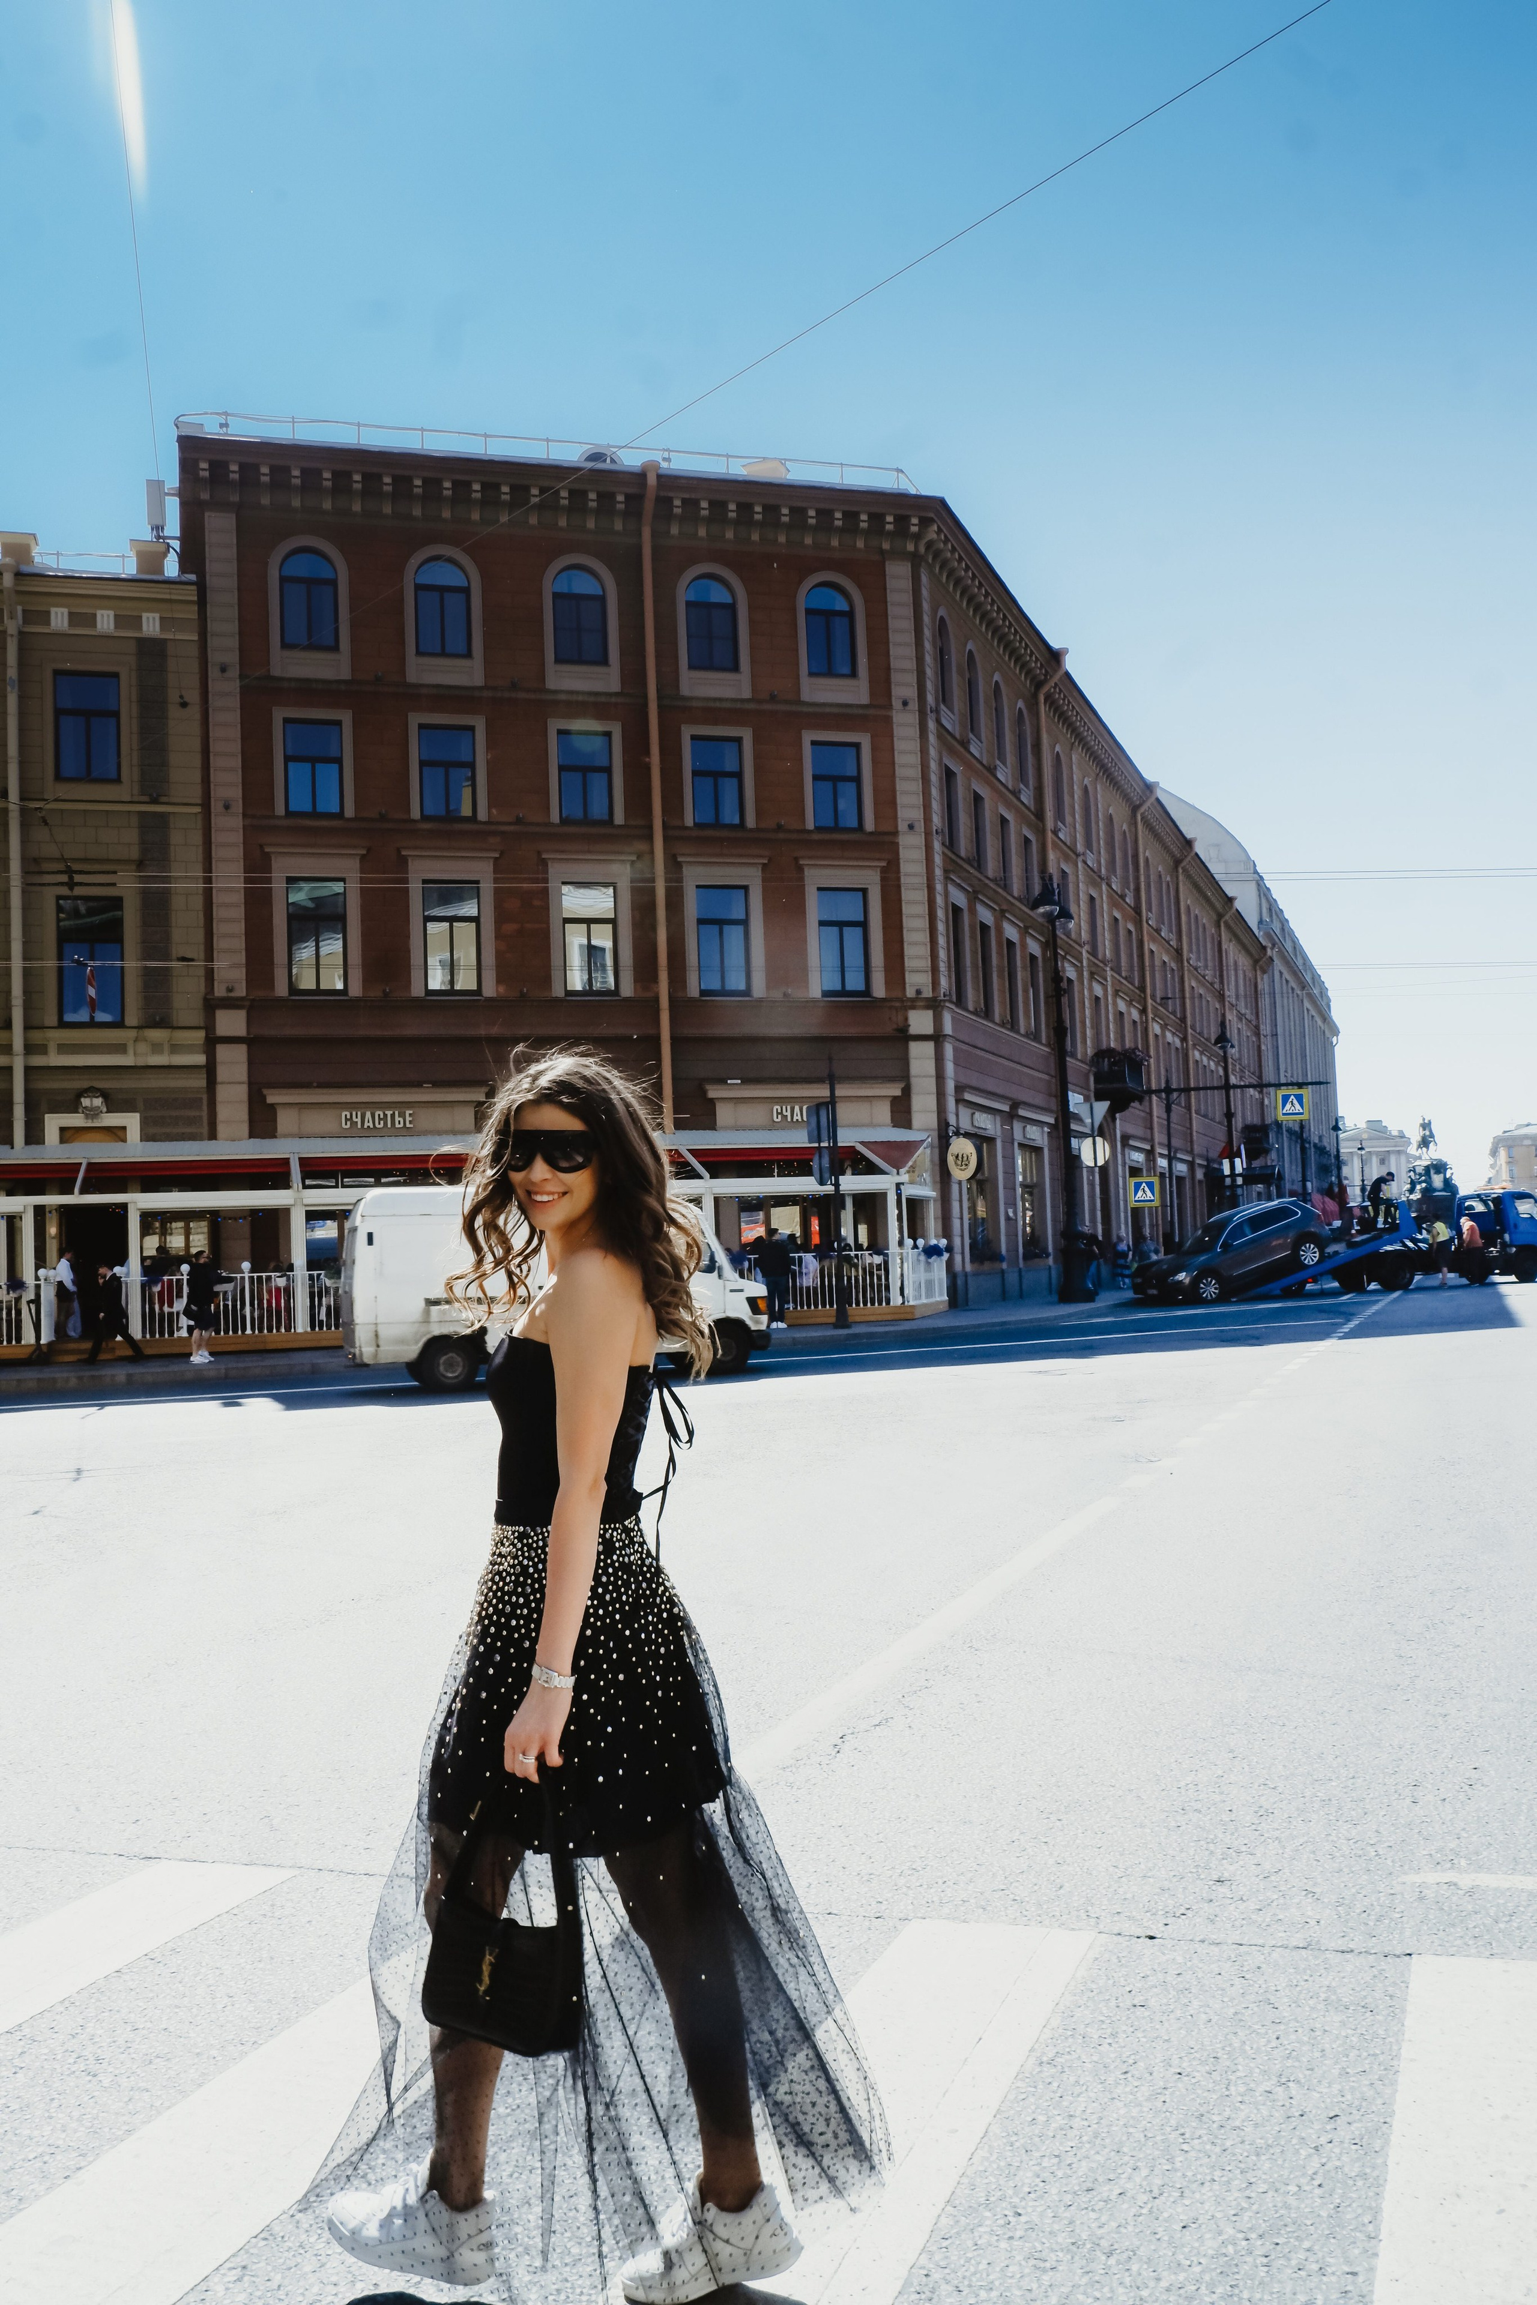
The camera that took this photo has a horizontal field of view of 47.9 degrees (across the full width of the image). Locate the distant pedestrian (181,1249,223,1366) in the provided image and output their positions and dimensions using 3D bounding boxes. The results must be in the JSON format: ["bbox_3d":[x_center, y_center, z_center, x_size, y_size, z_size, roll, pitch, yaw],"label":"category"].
[{"bbox_3d":[-8.549,2.316,26.000,0.420,1.720,0.460,-4,-4,25],"label":"distant pedestrian"}]

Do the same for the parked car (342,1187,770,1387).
[{"bbox_3d":[-2.673,1.682,21.840,5.200,2.360,1.970,-1,-4,-18],"label":"parked car"}]

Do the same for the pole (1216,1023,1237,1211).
[{"bbox_3d":[17.602,-0.206,66.006,0.600,9.630,0.600,-1,-4,-15],"label":"pole"}]

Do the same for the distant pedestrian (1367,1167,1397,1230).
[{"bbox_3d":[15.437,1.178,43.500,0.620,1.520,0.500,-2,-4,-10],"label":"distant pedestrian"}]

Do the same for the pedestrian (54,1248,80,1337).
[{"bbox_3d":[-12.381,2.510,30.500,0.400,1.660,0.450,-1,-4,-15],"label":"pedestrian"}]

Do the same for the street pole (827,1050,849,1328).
[{"bbox_3d":[1.207,0.661,29.954,0.300,4.780,0.300,-1,-4,-15],"label":"street pole"}]

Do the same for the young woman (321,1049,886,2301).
[{"bbox_3d":[-0.240,0.748,2.494,0.760,1.700,0.520,-3,-4,10],"label":"young woman"}]

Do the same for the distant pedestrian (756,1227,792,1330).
[{"bbox_3d":[0.095,2.210,30.300,0.550,1.760,0.380,-3,-4,5],"label":"distant pedestrian"}]

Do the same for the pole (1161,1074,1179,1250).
[{"bbox_3d":[11.964,0.822,51.111,0.280,6.200,0.280,-1,-4,-15],"label":"pole"}]

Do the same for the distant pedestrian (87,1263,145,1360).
[{"bbox_3d":[-10.413,2.559,27.600,0.850,1.580,0.500,-2,-4,-10],"label":"distant pedestrian"}]

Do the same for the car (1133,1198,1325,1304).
[{"bbox_3d":[10.308,2.224,38.700,4.490,1.670,1.850,-15,2,-23],"label":"car"}]

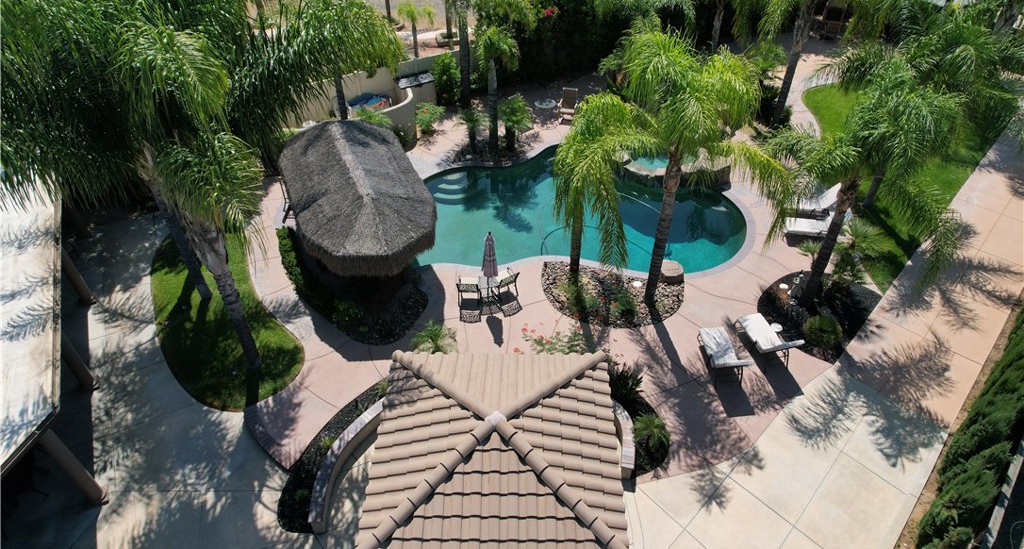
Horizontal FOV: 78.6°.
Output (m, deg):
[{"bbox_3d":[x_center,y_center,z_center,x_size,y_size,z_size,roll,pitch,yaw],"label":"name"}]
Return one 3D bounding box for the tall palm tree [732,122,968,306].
[{"bbox_3d":[7.950,-1.163,15.639,4.900,5.200,4.000,0,42,0],"label":"tall palm tree"}]

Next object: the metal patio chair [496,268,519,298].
[{"bbox_3d":[-0.210,0.271,17.686,0.620,0.880,0.620,-26,49,-25],"label":"metal patio chair"}]

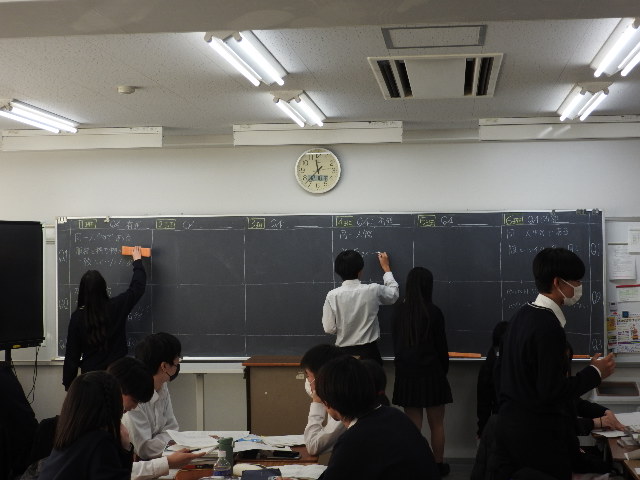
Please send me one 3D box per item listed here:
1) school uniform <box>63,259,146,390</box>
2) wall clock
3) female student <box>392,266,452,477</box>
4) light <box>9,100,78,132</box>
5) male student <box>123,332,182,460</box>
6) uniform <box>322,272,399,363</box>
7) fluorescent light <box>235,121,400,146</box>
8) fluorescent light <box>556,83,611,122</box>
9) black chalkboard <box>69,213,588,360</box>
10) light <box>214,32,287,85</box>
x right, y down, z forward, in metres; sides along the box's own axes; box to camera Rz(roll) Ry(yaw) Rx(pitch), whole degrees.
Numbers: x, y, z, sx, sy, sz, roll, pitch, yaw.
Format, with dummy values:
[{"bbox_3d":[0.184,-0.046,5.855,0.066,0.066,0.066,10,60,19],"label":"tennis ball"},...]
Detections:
[{"bbox_3d":[-1.698,0.660,8.748,0.603,1.021,0.420,-1,-1,13],"label":"school uniform"},{"bbox_3d":[-0.018,-0.548,8.877,0.370,0.370,0.050,-1,-1,7],"label":"wall clock"},{"bbox_3d":[0.774,0.986,8.367,0.443,1.557,0.340,-1,-1,10],"label":"female student"},{"bbox_3d":[-1.952,-0.828,7.590,0.209,0.080,1.274,-1,-1,7],"label":"light"},{"bbox_3d":[-0.817,1.094,5.520,0.560,1.266,0.460,-1,-1,28],"label":"male student"},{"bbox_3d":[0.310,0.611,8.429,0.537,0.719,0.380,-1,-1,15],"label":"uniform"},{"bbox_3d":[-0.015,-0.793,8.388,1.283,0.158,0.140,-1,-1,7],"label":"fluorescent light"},{"bbox_3d":[1.698,-0.872,7.155,0.209,0.080,1.283,-1,-1,7],"label":"fluorescent light"},{"bbox_3d":[0.018,0.374,8.846,4.405,1.160,0.080,-1,-1,7],"label":"black chalkboard"},{"bbox_3d":[-0.351,-0.883,5.468,0.209,0.080,1.264,-1,-1,7],"label":"light"}]

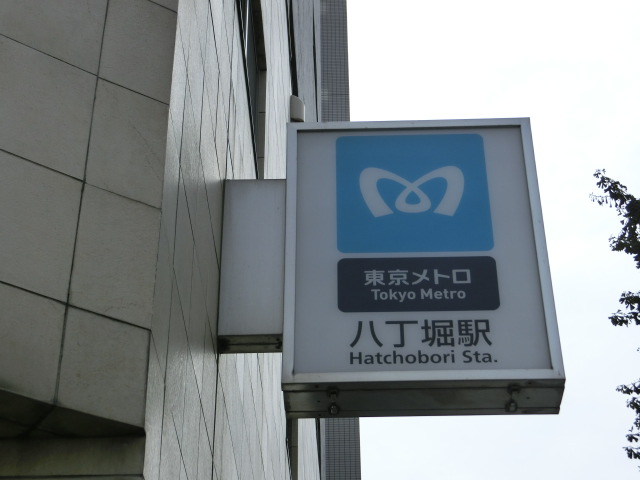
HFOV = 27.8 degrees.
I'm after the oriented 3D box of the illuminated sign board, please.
[{"bbox_3d":[0.304,0.064,4.140,0.820,1.031,0.199,-1,-38,1],"label":"illuminated sign board"}]

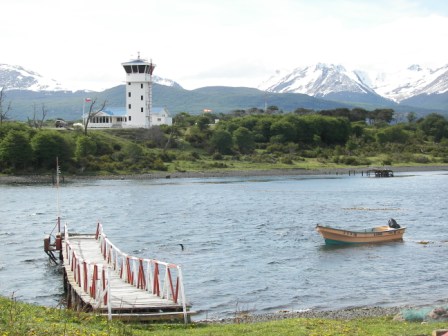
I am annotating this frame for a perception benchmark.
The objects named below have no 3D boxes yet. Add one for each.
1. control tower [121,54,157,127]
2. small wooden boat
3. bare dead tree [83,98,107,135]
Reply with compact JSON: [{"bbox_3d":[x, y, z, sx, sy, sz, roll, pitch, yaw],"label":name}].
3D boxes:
[{"bbox_3d":[-20.365,-18.286,232.000,7.000,17.800,7.000,0,2,12],"label":"control tower"},{"bbox_3d":[9.316,4.406,66.000,6.700,1.600,1.750,-1,2,-32],"label":"small wooden boat"},{"bbox_3d":[-28.067,-11.140,212.000,5.000,8.000,4.200,0,2,0],"label":"bare dead tree"}]

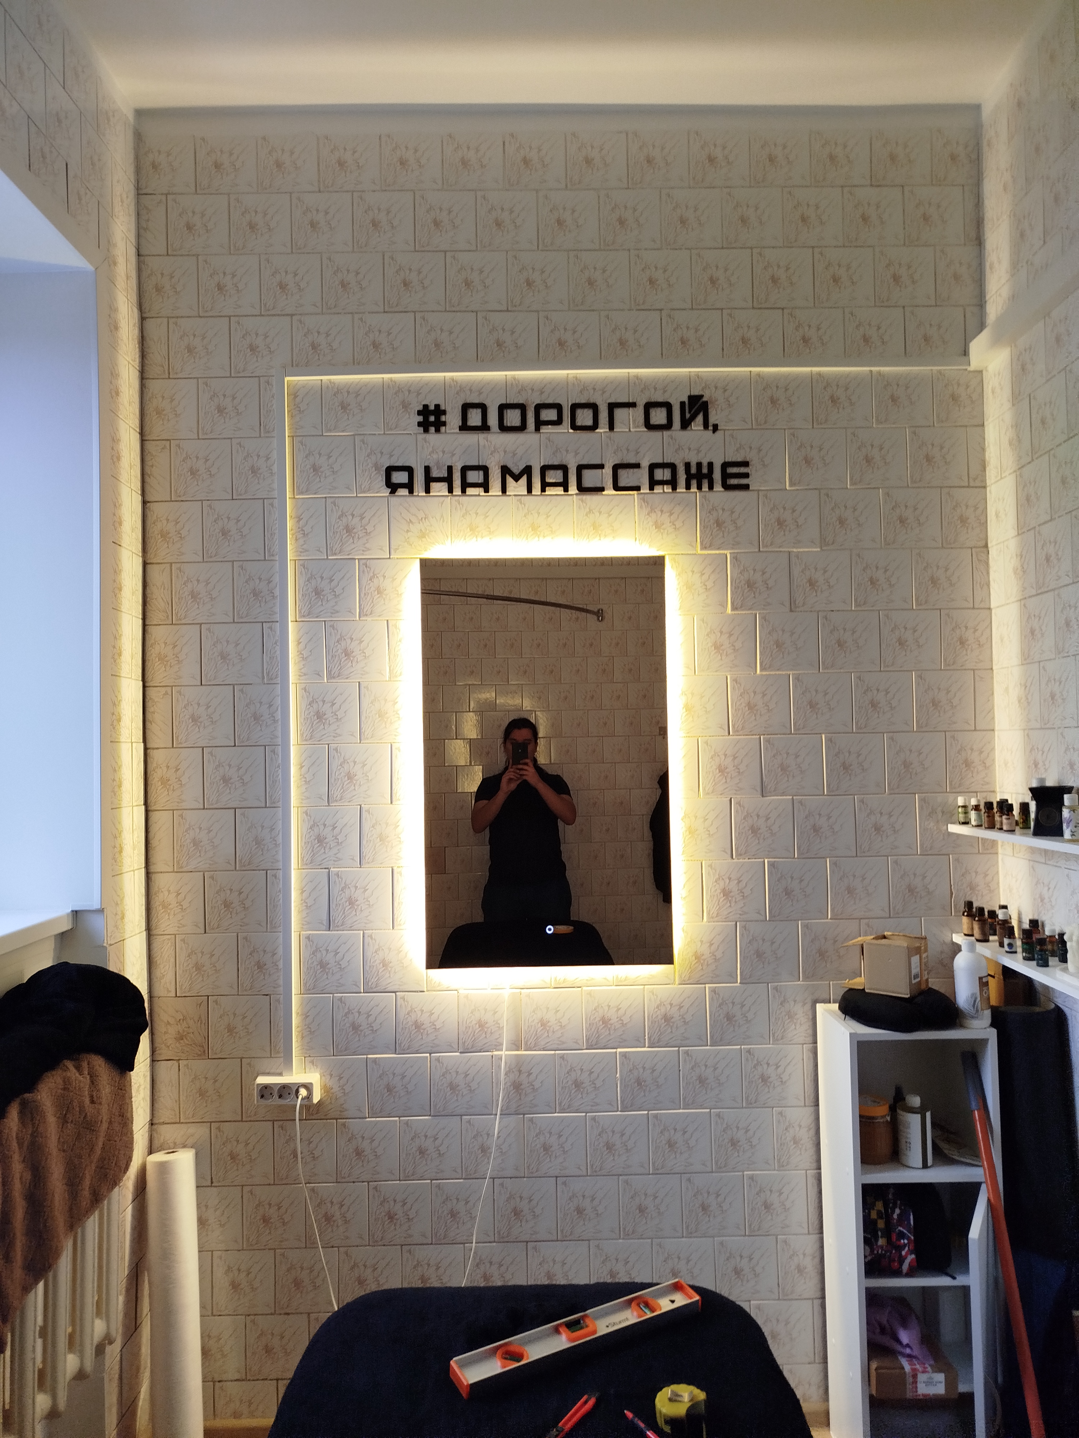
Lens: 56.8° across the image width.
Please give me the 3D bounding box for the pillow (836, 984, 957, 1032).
[{"bbox_3d":[0.829,0.661,2.304,0.260,0.066,0.245,-1,-1,-1],"label":"pillow"}]

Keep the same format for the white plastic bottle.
[{"bbox_3d":[0.979,0.595,2.257,0.075,0.190,0.075,-1,-1,-17],"label":"white plastic bottle"}]

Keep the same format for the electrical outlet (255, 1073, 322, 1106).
[{"bbox_3d":[-0.608,0.894,2.406,0.145,0.052,0.052,-1,-1,-1],"label":"electrical outlet"}]

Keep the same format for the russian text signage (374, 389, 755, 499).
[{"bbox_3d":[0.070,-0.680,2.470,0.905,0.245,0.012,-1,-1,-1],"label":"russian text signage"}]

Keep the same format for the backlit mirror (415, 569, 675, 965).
[{"bbox_3d":[0.018,0.104,2.444,0.600,1.000,0.030,-1,-1,-1],"label":"backlit mirror"}]

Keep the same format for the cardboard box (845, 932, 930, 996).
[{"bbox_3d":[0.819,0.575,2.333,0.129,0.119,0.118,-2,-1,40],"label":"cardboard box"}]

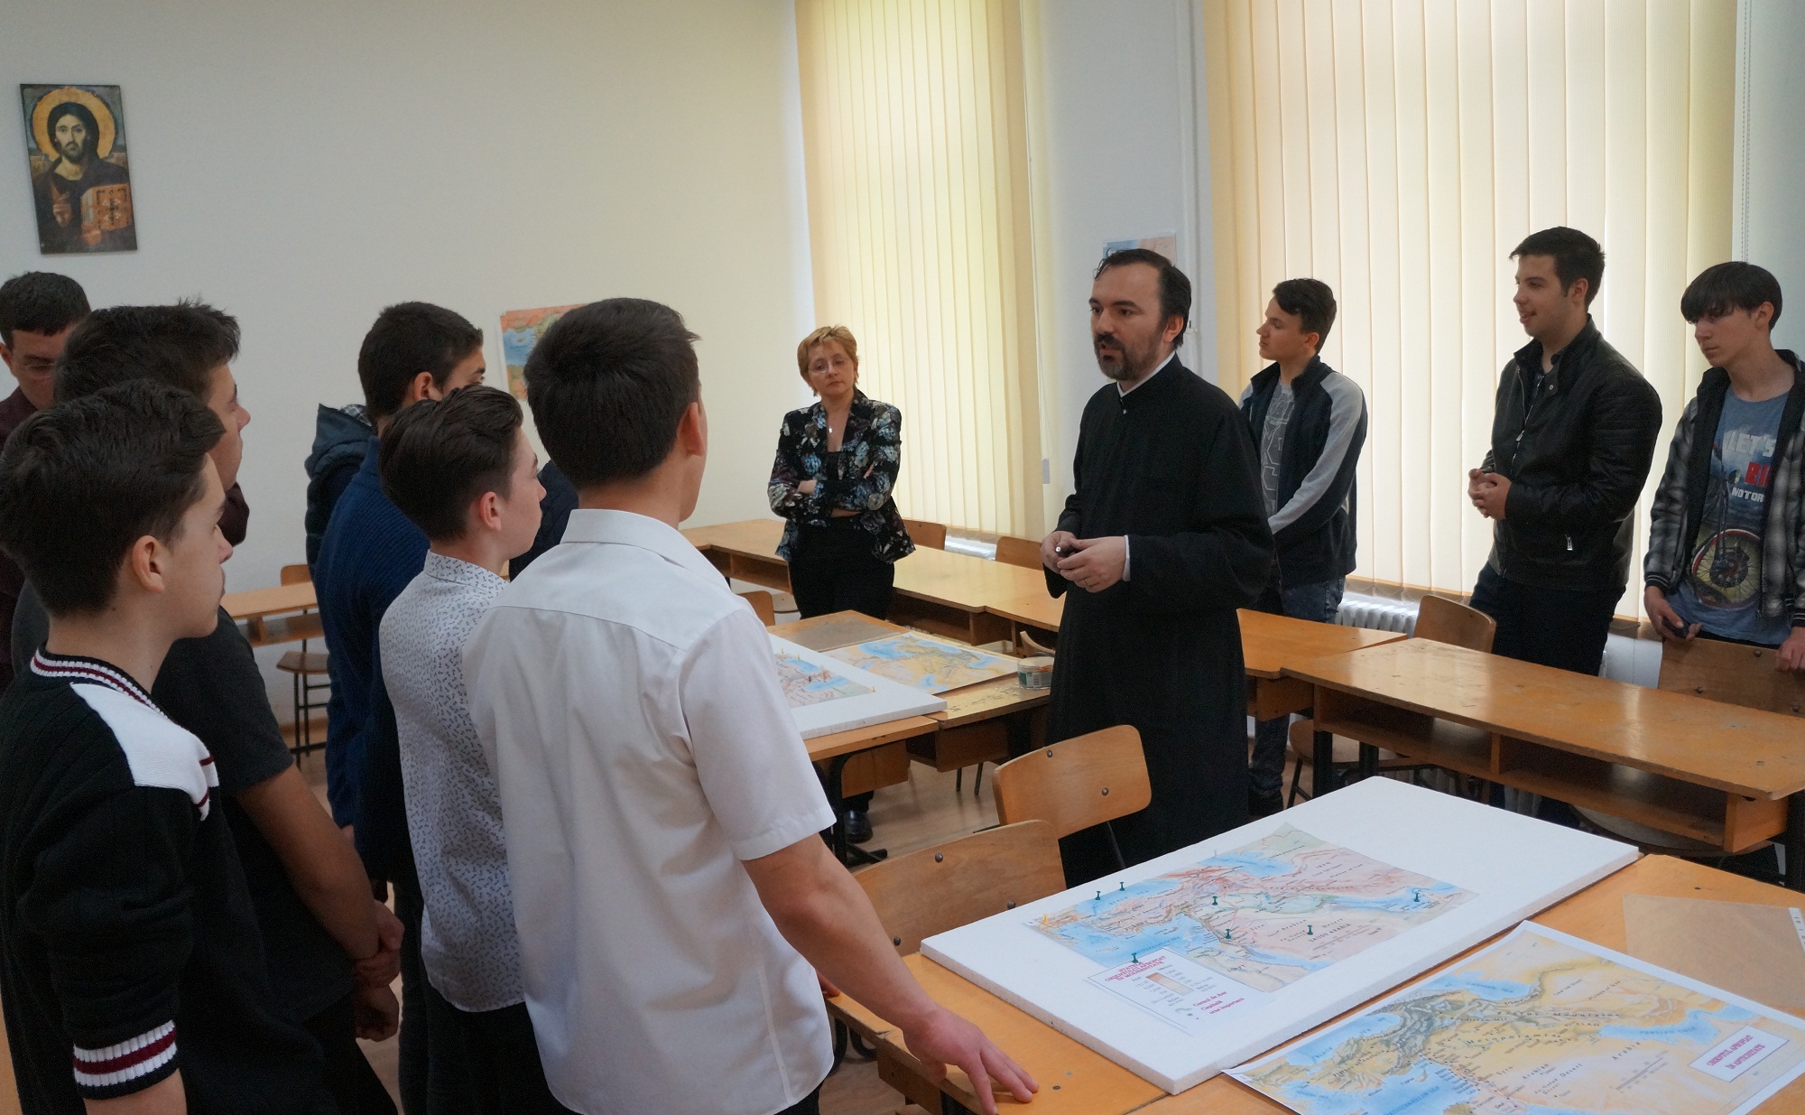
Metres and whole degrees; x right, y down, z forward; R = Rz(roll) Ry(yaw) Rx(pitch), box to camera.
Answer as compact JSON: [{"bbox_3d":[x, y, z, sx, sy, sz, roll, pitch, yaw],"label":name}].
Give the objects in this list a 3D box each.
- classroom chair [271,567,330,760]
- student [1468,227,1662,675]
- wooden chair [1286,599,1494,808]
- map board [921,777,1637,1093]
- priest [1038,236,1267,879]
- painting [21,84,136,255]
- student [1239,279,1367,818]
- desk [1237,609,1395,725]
[{"bbox_3d":[-2.603,0.467,6.075,0.400,0.820,0.480,-8,9,-29],"label":"classroom chair"},{"bbox_3d":[1.672,0.066,3.416,0.400,1.759,0.500,-7,8,-22],"label":"student"},{"bbox_3d":[1.342,0.540,3.727,0.460,0.785,0.410,-5,10,-11],"label":"wooden chair"},{"bbox_3d":[0.577,0.500,1.966,1.000,0.022,0.500,-10,11,-33],"label":"map board"},{"bbox_3d":[0.539,0.231,2.864,0.540,1.726,0.400,3,10,41],"label":"priest"},{"bbox_3d":[-3.540,-1.673,5.828,0.363,0.698,0.025,-8,9,-29],"label":"painting"},{"bbox_3d":[1.244,-0.018,4.320,0.380,1.712,0.460,-9,11,-30],"label":"student"},{"bbox_3d":[0.822,0.550,3.988,0.500,0.750,1.220,-9,11,-31],"label":"desk"}]

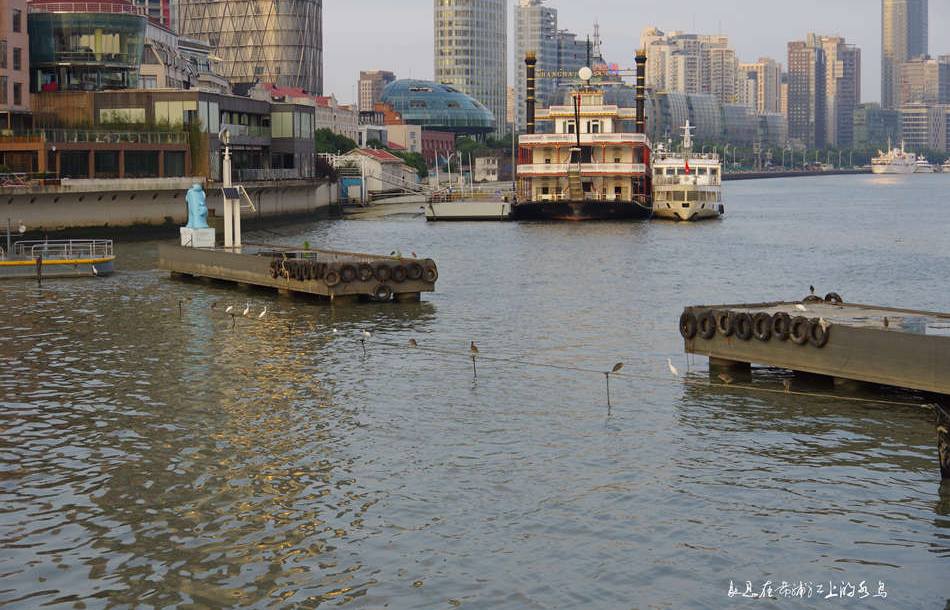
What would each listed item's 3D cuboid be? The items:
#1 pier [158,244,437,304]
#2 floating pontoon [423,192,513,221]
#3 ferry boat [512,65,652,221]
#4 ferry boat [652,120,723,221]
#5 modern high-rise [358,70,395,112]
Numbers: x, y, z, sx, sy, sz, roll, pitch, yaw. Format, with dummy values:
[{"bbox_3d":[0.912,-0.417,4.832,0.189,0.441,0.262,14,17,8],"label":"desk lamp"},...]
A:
[{"bbox_3d":[-10.912,-2.057,107.943,6.100,2.000,27.500,-2,5,-27],"label":"pier"},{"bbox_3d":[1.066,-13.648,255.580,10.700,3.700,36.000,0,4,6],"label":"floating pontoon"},{"bbox_3d":[16.385,-23.119,267.846,17.300,20.800,62.000,0,4,6],"label":"ferry boat"},{"bbox_3d":[28.693,-18.258,256.239,8.700,12.900,36.000,0,4,6],"label":"ferry boat"},{"bbox_3d":[-74.976,-141.610,1453.540,21.000,77.000,21.000,-3,5,-36],"label":"modern high-rise"}]

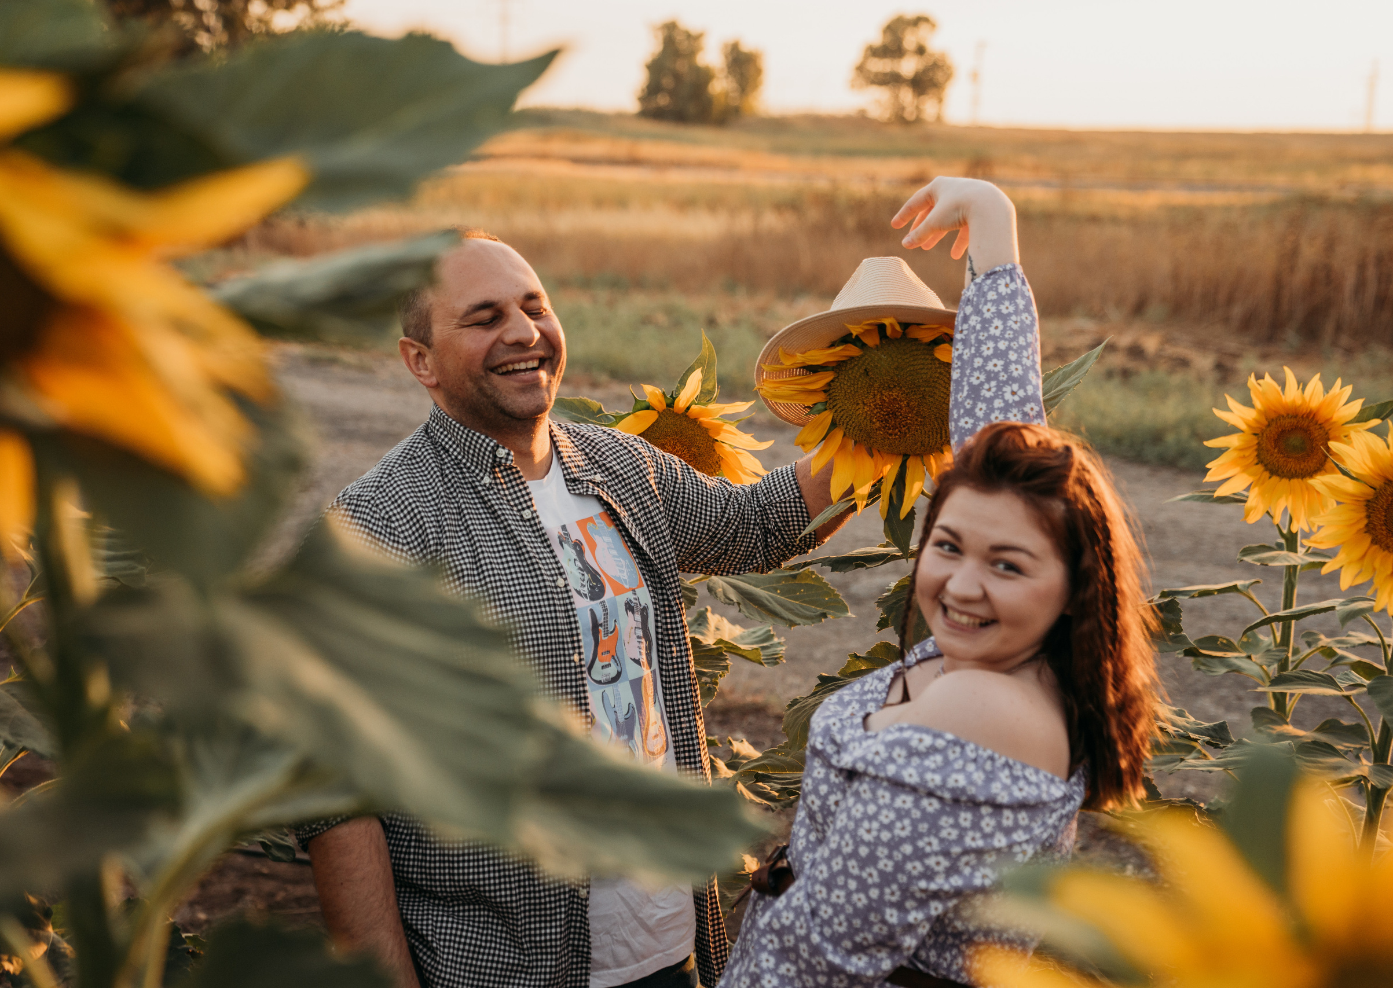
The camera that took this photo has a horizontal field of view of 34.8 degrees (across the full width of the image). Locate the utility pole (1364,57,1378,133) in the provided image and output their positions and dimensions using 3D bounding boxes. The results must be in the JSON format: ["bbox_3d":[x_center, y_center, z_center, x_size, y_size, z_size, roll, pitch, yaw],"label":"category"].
[{"bbox_3d":[74.337,-43.866,245.000,0.900,8.100,0.500,2,9,0],"label":"utility pole"}]

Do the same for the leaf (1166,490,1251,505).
[{"bbox_3d":[0.727,0.005,3.140,0.120,0.020,0.085,1,9,-6],"label":"leaf"}]

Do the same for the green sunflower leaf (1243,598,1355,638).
[{"bbox_3d":[0.809,0.165,2.980,0.150,0.035,0.085,-11,9,-8],"label":"green sunflower leaf"}]

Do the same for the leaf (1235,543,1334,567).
[{"bbox_3d":[0.812,0.085,3.070,0.115,0.025,0.100,6,10,26],"label":"leaf"}]

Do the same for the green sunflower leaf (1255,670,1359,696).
[{"bbox_3d":[0.824,0.255,3.000,0.135,0.028,0.085,0,9,-12],"label":"green sunflower leaf"}]

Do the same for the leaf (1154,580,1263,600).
[{"bbox_3d":[0.707,0.133,3.080,0.140,0.025,0.085,0,9,-9],"label":"leaf"}]

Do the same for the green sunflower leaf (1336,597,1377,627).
[{"bbox_3d":[0.882,0.158,2.970,0.050,0.030,0.055,24,40,30],"label":"green sunflower leaf"}]

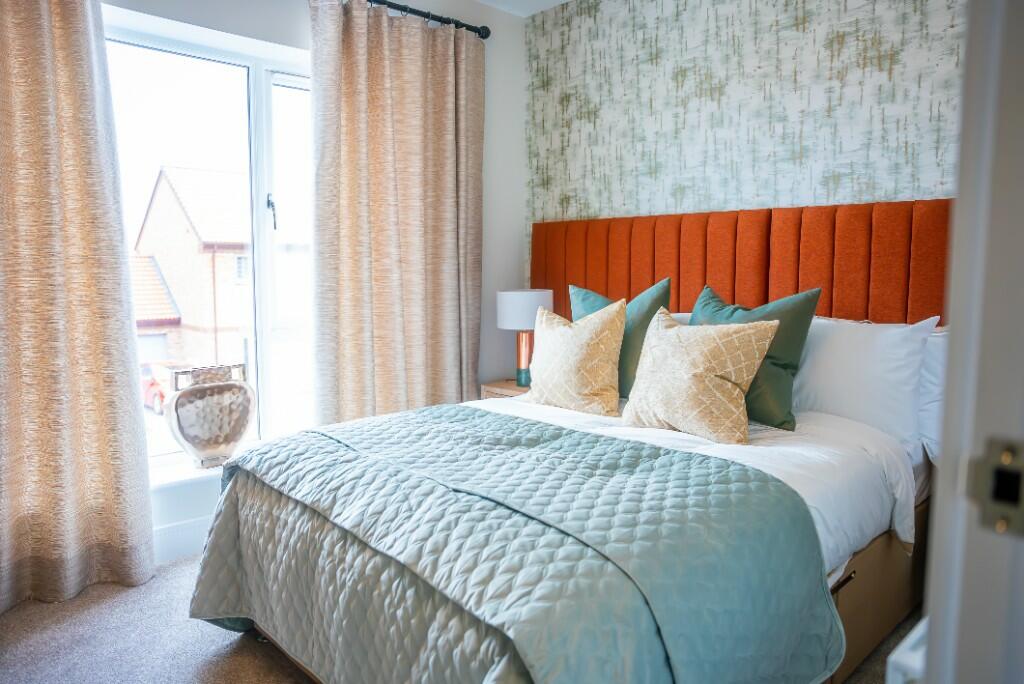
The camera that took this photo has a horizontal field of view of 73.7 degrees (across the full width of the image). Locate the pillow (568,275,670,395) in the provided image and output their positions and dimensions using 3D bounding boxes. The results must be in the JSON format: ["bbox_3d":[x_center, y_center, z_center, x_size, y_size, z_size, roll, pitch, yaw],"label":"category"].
[{"bbox_3d":[0.367,-0.011,2.558,0.150,0.450,0.450,22,-14,-42],"label":"pillow"}]

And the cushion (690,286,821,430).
[{"bbox_3d":[0.762,0.032,2.213,0.150,0.440,0.440,17,-5,-35],"label":"cushion"}]

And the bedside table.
[{"bbox_3d":[0.145,0.490,3.297,0.430,0.560,0.400,6,9,44],"label":"bedside table"}]

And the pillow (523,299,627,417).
[{"bbox_3d":[0.230,0.039,2.402,0.150,0.410,0.420,13,-7,-40],"label":"pillow"}]

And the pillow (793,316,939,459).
[{"bbox_3d":[0.977,0.090,2.275,0.710,0.450,0.180,6,-19,44],"label":"pillow"}]

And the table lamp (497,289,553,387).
[{"bbox_3d":[0.065,-0.018,3.302,0.275,0.475,0.275,0,6,0],"label":"table lamp"}]

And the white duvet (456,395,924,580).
[{"bbox_3d":[0.243,0.396,2.032,1.470,0.340,1.400,6,9,44],"label":"white duvet"}]

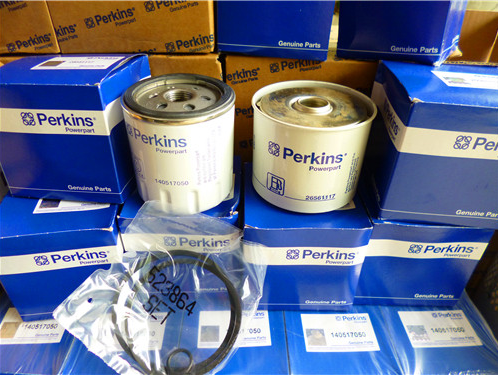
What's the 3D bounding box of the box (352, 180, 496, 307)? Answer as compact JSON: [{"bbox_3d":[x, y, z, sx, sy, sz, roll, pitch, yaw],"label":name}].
[{"bbox_3d":[0.135,0.038,0.307,0.088,0.096,0.086,0,37,2],"label":"box"}]

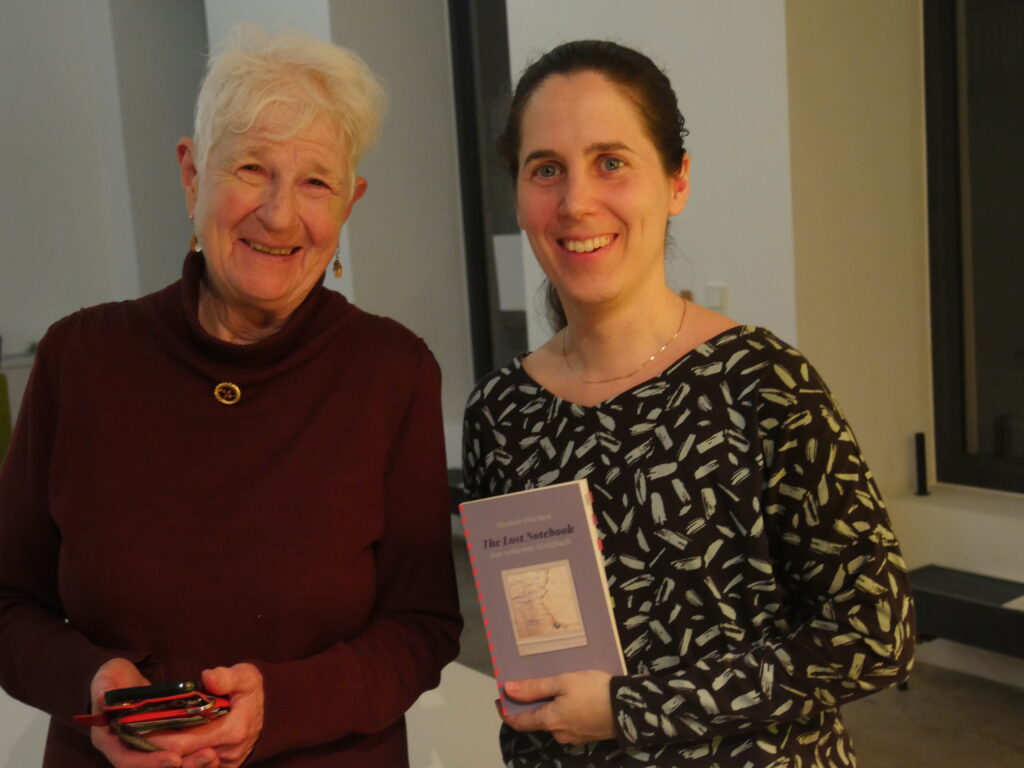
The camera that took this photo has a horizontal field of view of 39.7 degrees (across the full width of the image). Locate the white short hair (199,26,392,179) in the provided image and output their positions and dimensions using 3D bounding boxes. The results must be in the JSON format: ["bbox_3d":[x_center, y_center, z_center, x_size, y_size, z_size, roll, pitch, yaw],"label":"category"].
[{"bbox_3d":[-0.226,-0.254,1.410,0.188,0.185,0.205,12,5,-17],"label":"white short hair"}]

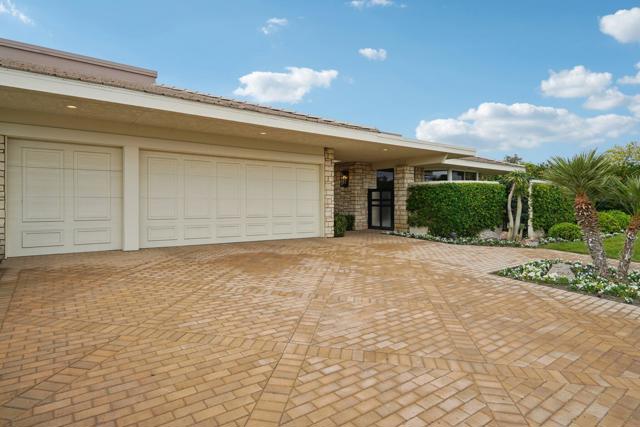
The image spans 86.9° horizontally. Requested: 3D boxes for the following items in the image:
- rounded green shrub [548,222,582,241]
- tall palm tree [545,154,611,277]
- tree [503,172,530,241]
[{"bbox_3d":[7.950,0.600,10.950,0.980,0.660,0.980,0,1,36],"label":"rounded green shrub"},{"bbox_3d":[4.950,0.000,6.450,1.220,2.430,1.200,0,1,38],"label":"tall palm tree"},{"bbox_3d":[6.460,-0.210,11.100,0.900,2.270,0.880,0,1,30],"label":"tree"}]

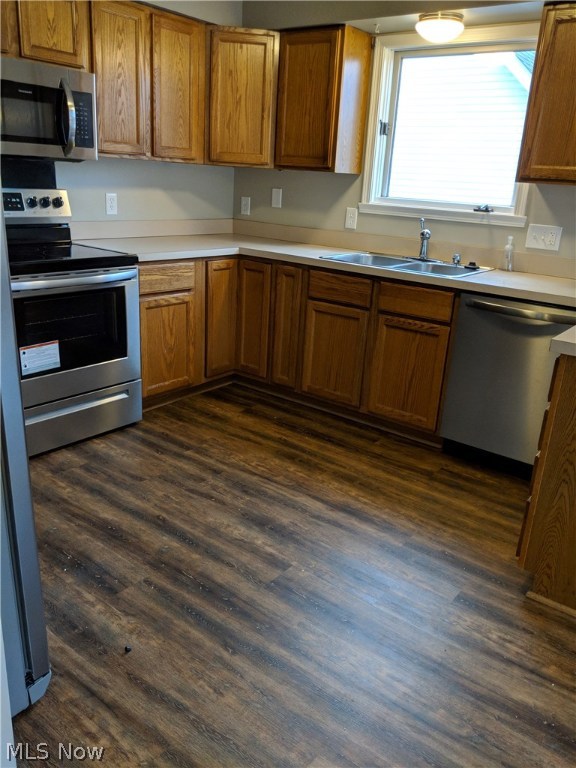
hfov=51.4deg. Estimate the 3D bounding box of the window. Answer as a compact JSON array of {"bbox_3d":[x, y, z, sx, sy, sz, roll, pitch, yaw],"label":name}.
[{"bbox_3d":[0.906,-1.442,3.375,1.040,0.990,0.100,17,23,34],"label":"window"}]

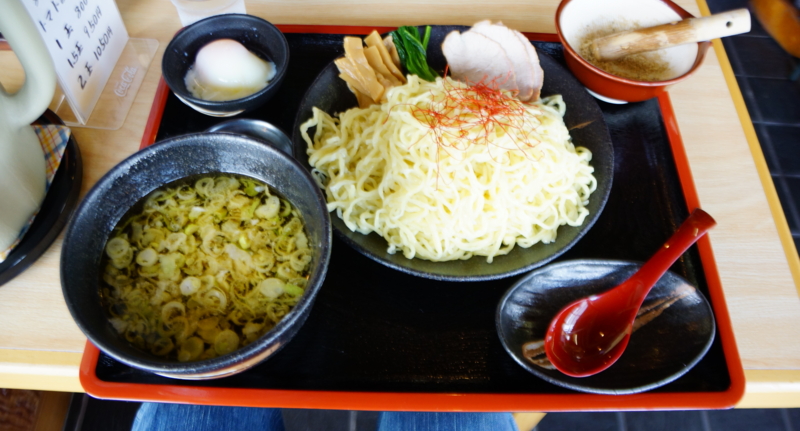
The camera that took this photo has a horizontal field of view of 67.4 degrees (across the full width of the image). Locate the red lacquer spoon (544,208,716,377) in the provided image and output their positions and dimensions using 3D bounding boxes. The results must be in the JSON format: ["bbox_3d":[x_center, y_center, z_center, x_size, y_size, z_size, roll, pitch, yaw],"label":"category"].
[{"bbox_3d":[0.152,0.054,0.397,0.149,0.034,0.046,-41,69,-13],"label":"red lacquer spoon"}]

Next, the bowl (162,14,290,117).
[{"bbox_3d":[-0.137,-0.112,0.490,0.102,0.048,0.102,1,60,-1],"label":"bowl"}]

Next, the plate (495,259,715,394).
[{"bbox_3d":[0.137,0.076,0.405,0.151,0.024,0.095,4,60,0],"label":"plate"}]

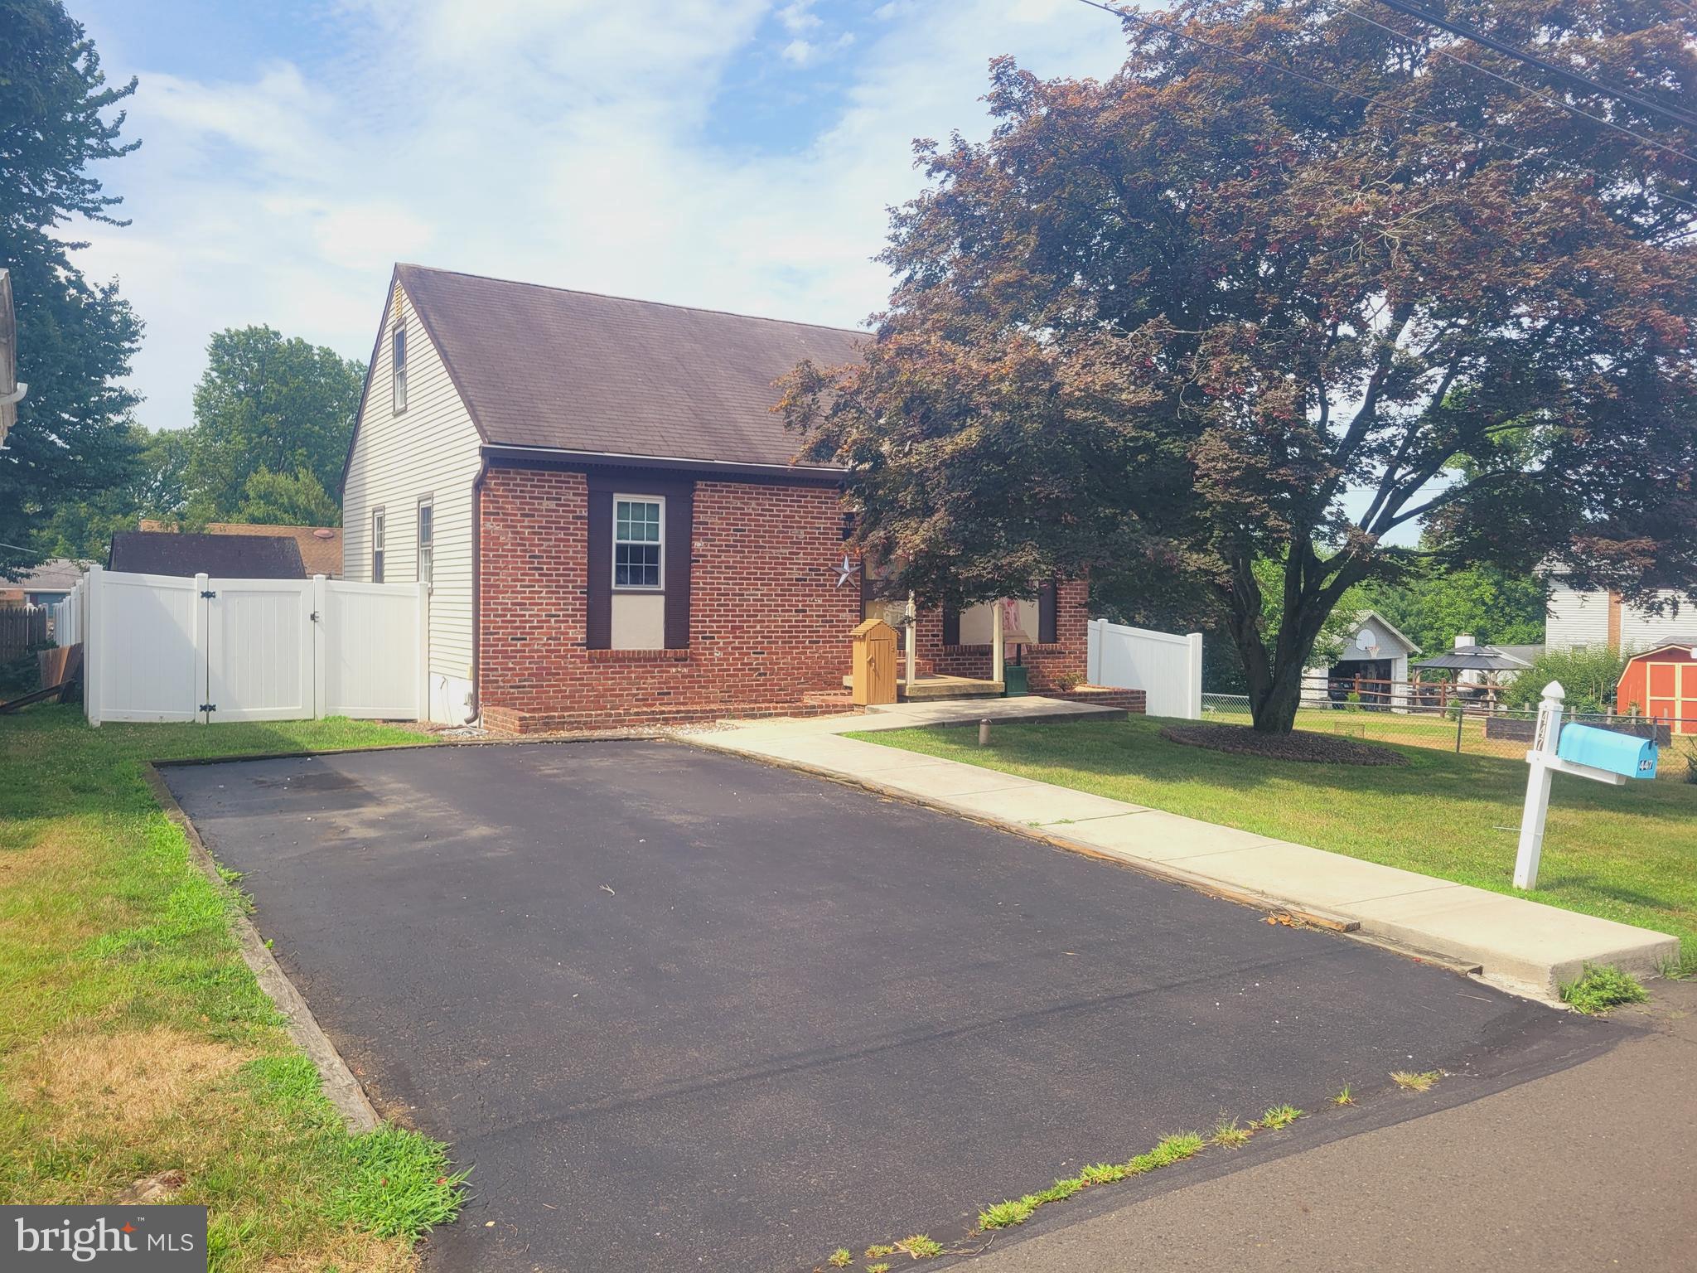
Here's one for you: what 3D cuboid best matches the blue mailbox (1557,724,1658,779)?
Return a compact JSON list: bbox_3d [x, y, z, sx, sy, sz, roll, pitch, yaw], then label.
[{"bbox_3d":[4.524,0.676,7.584,0.168,0.219,0.487,1,8,-25],"label":"blue mailbox"}]

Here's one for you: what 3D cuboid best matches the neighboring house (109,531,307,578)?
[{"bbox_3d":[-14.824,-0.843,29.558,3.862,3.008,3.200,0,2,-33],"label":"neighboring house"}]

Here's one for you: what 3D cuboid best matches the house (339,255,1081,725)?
[{"bbox_3d":[-2.260,-2.205,20.867,9.919,6.374,8.557,0,2,-33],"label":"house"}]

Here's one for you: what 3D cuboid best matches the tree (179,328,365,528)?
[{"bbox_3d":[-27.706,-7.721,62.214,9.600,14.940,9.600,0,2,-33],"label":"tree"}]

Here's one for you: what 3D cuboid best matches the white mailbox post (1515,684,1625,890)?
[{"bbox_3d":[4.420,0.964,7.793,0.104,1.337,0.592,1,8,-25],"label":"white mailbox post"}]

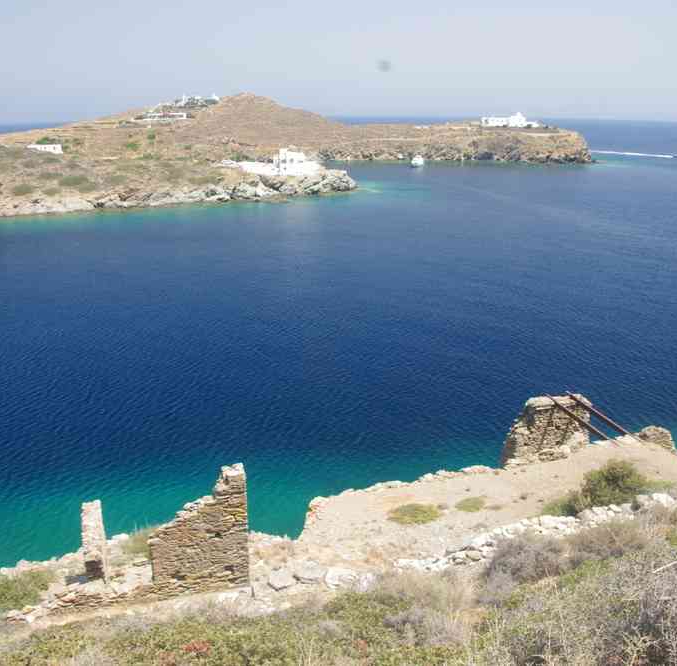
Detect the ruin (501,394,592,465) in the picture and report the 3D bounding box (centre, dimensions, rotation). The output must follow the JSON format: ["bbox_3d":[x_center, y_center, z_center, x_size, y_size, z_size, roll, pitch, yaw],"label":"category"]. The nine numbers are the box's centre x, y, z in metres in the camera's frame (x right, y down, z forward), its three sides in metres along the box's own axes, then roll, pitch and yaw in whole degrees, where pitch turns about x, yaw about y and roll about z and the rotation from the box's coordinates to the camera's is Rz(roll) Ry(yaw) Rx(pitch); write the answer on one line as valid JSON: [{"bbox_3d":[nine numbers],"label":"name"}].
[{"bbox_3d":[9.028,4.220,32.675,3.200,2.400,1.700,-4,17,-11],"label":"ruin"}]

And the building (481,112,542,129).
[{"bbox_3d":[89.712,-110.515,389.638,30.000,8.000,11.000,2,16,6],"label":"building"}]

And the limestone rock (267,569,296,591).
[{"bbox_3d":[-1.892,8.183,24.870,0.800,0.350,0.600,-6,17,-19],"label":"limestone rock"}]

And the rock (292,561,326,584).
[{"bbox_3d":[-1.017,8.184,25.600,1.100,0.400,0.800,0,16,0],"label":"rock"}]

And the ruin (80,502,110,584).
[{"bbox_3d":[-8.072,6.905,24.812,0.680,2.600,0.650,-3,16,-11],"label":"ruin"}]

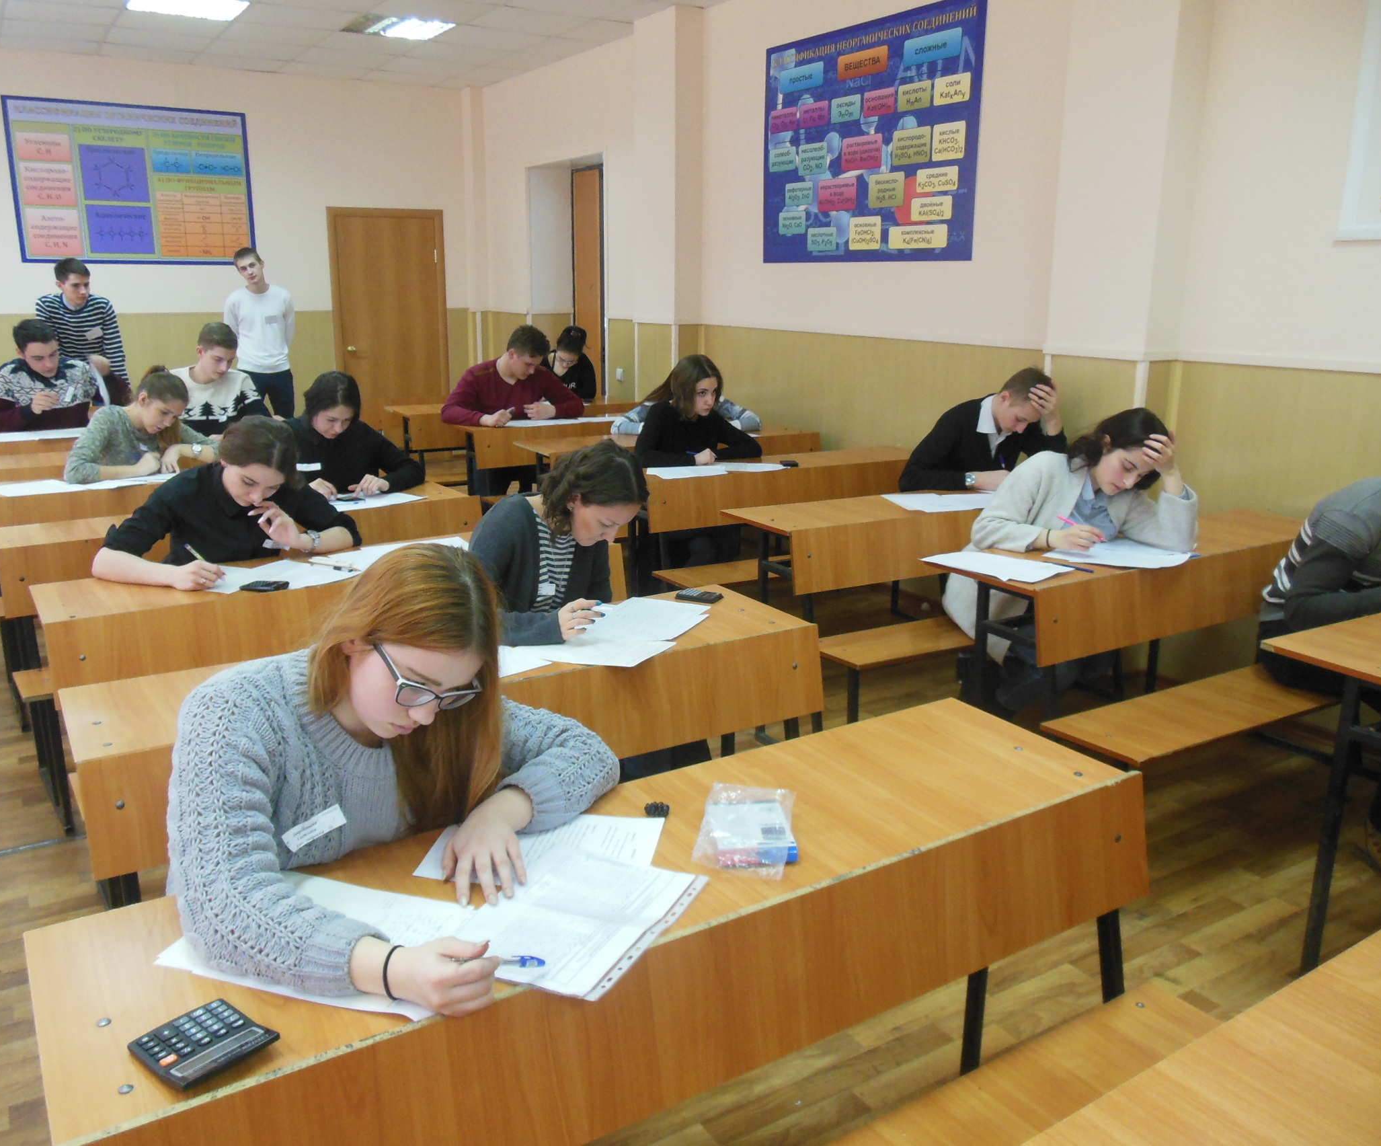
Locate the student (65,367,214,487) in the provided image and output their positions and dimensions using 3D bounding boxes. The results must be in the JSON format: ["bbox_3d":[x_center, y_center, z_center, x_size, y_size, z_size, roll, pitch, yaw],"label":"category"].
[{"bbox_3d":[-2.213,-0.250,4.516,0.590,1.180,0.720,-11,18,-38],"label":"student"}]

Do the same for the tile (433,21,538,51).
[{"bbox_3d":[-1.315,-3.481,7.223,0.600,0.020,0.600,-8,17,-30],"label":"tile"}]

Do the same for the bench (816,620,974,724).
[{"bbox_3d":[1.068,0.365,3.865,1.510,0.410,0.270,-8,17,-31],"label":"bench"}]

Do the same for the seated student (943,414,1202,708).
[{"bbox_3d":[1.129,0.064,3.446,0.620,1.180,0.740,-6,16,-26],"label":"seated student"}]

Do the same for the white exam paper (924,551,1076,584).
[{"bbox_3d":[0.884,-0.023,3.151,0.235,0.006,0.315,-12,20,-40],"label":"white exam paper"}]

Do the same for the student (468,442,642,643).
[{"bbox_3d":[-0.365,0.239,2.850,0.520,1.160,0.700,-13,20,-42],"label":"student"}]

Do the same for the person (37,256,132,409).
[{"bbox_3d":[-3.541,-1.017,6.531,0.500,1.637,0.400,-13,20,-42],"label":"person"}]

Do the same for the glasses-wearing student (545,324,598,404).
[{"bbox_3d":[-0.894,-1.083,7.673,0.550,1.245,0.720,-8,17,-31],"label":"glasses-wearing student"}]

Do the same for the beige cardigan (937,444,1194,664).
[{"bbox_3d":[1.130,-0.046,3.464,0.680,0.670,0.560,-5,16,-20],"label":"beige cardigan"}]

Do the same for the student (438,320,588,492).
[{"bbox_3d":[-1.070,-0.801,6.507,0.870,1.283,0.720,-8,17,-31],"label":"student"}]

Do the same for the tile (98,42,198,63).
[{"bbox_3d":[-3.870,-3.705,7.859,0.600,0.018,0.500,-8,17,-31],"label":"tile"}]

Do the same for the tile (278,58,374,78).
[{"bbox_3d":[-2.724,-3.759,8.255,0.600,0.020,0.500,-8,17,-31],"label":"tile"}]

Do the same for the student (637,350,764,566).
[{"bbox_3d":[-0.027,-0.382,5.076,0.630,1.225,0.700,-8,17,-31],"label":"student"}]

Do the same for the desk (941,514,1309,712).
[{"bbox_3d":[1.457,0.275,3.543,1.535,0.765,0.420,-8,17,-31],"label":"desk"}]

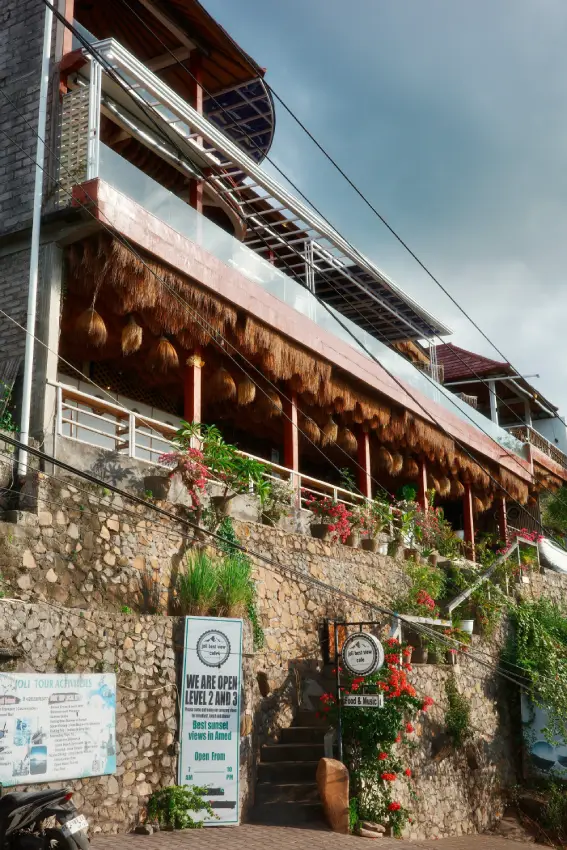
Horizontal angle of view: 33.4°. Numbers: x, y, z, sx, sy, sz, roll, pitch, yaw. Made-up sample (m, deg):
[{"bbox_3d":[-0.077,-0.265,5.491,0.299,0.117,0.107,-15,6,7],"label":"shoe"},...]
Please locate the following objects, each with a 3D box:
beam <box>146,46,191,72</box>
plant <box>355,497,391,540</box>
[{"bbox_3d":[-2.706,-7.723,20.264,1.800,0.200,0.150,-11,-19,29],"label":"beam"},{"bbox_3d":[1.791,1.861,18.798,0.560,0.880,0.620,-9,-17,28],"label":"plant"}]

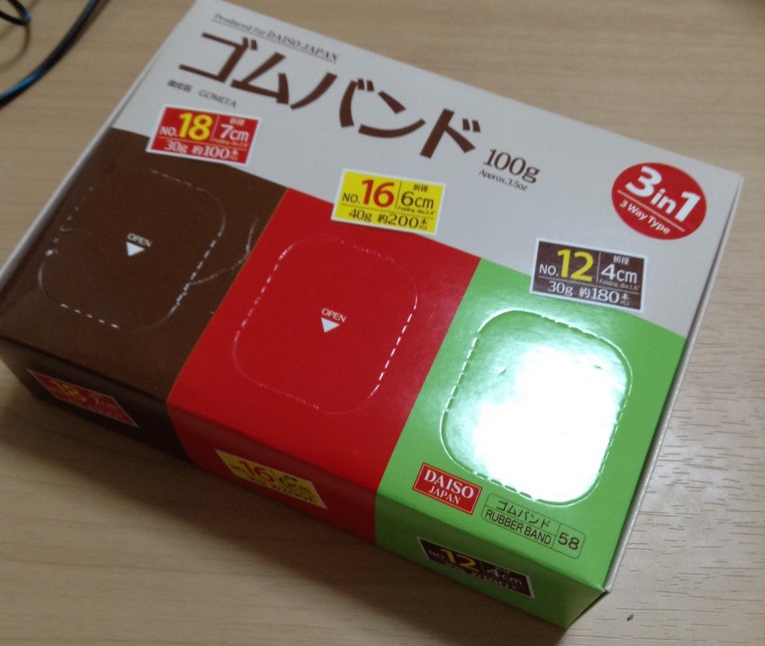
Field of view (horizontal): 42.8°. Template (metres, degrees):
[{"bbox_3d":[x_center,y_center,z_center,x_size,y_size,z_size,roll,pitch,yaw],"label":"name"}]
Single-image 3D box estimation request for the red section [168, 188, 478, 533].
[{"bbox_3d":[-0.010,0.009,0.198,0.041,0.036,0.051,21,65,10],"label":"red section"}]

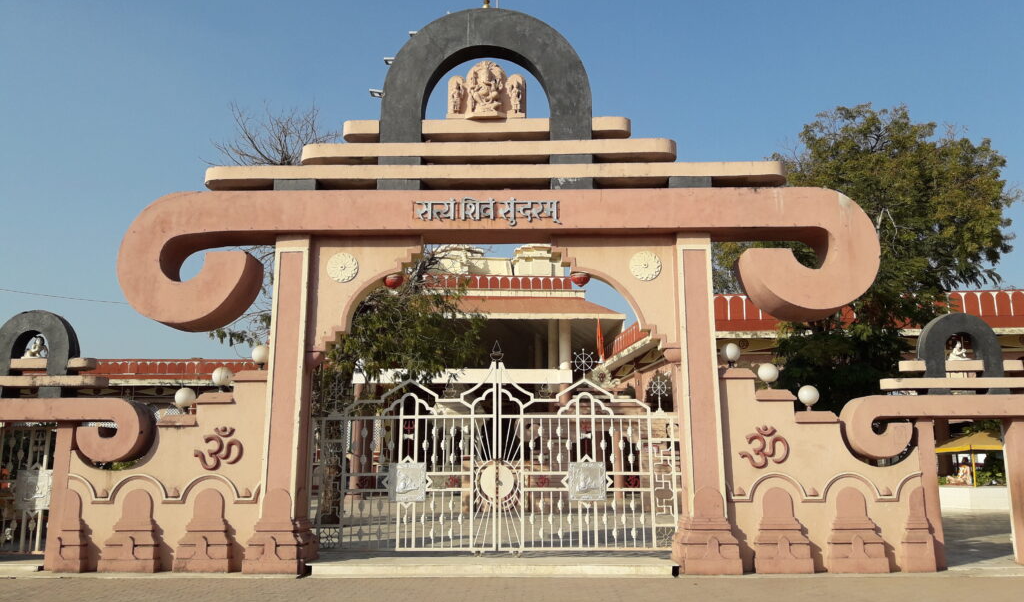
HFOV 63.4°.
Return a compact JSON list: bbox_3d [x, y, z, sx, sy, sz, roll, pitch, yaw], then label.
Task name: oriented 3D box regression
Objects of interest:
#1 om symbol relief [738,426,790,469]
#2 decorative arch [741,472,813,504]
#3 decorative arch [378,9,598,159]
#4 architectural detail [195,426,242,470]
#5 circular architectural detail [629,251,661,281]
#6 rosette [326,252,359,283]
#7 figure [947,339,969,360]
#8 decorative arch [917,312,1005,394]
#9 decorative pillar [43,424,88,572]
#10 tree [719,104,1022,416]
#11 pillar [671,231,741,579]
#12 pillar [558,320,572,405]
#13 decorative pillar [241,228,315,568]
[{"bbox_3d":[3.774,2.190,12.381,0.762,0.633,0.065,0,-11,1],"label":"om symbol relief"},{"bbox_3d":[3.859,2.747,12.191,1.008,0.437,0.080,0,-11,1],"label":"decorative arch"},{"bbox_3d":[-0.396,-3.267,13.049,3.275,2.674,0.440,0,-11,1],"label":"decorative arch"},{"bbox_3d":[-4.398,2.222,12.462,0.731,0.657,0.080,0,-11,1],"label":"architectural detail"},{"bbox_3d":[2.069,-0.530,12.864,0.510,0.477,0.060,0,-11,1],"label":"circular architectural detail"},{"bbox_3d":[-2.589,-0.514,12.635,0.484,0.487,0.060,0,-11,1],"label":"rosette"},{"bbox_3d":[6.576,0.720,12.207,0.300,0.309,0.300,-9,-14,40],"label":"figure"},{"bbox_3d":[6.561,0.782,12.170,1.103,1.175,0.310,0,-11,1],"label":"decorative arch"},{"bbox_3d":[-6.379,2.831,12.034,0.577,2.081,0.470,0,-11,1],"label":"decorative pillar"},{"bbox_3d":[8.601,0.060,19.745,7.244,10.180,7.000,0,-11,1],"label":"tree"},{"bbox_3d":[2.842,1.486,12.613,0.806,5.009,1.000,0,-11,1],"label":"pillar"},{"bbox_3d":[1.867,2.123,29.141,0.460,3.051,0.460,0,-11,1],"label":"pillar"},{"bbox_3d":[-3.330,1.464,12.379,0.782,4.888,1.000,0,-11,1],"label":"decorative pillar"}]

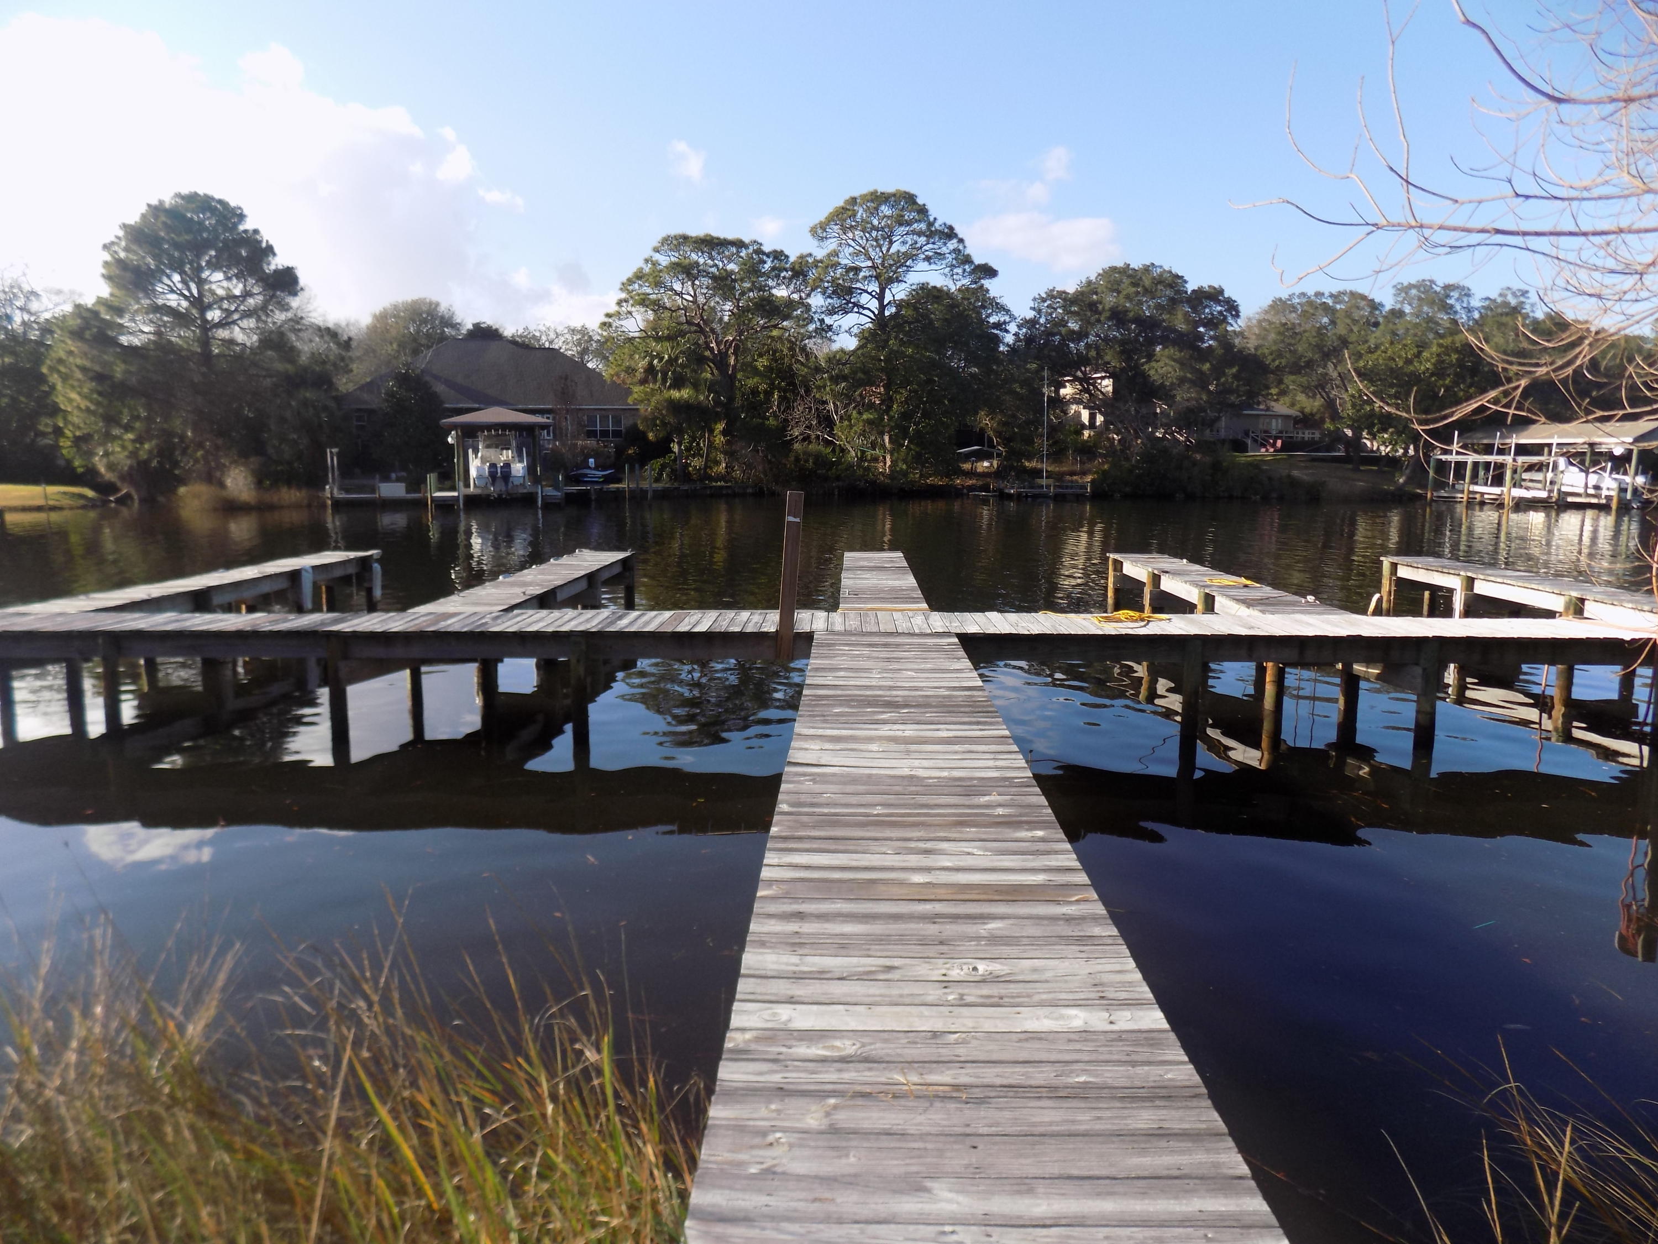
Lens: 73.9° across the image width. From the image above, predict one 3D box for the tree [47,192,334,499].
[{"bbox_3d":[-32.428,-13.926,56.000,13.200,15.300,12.000,-5,10,-30],"label":"tree"}]

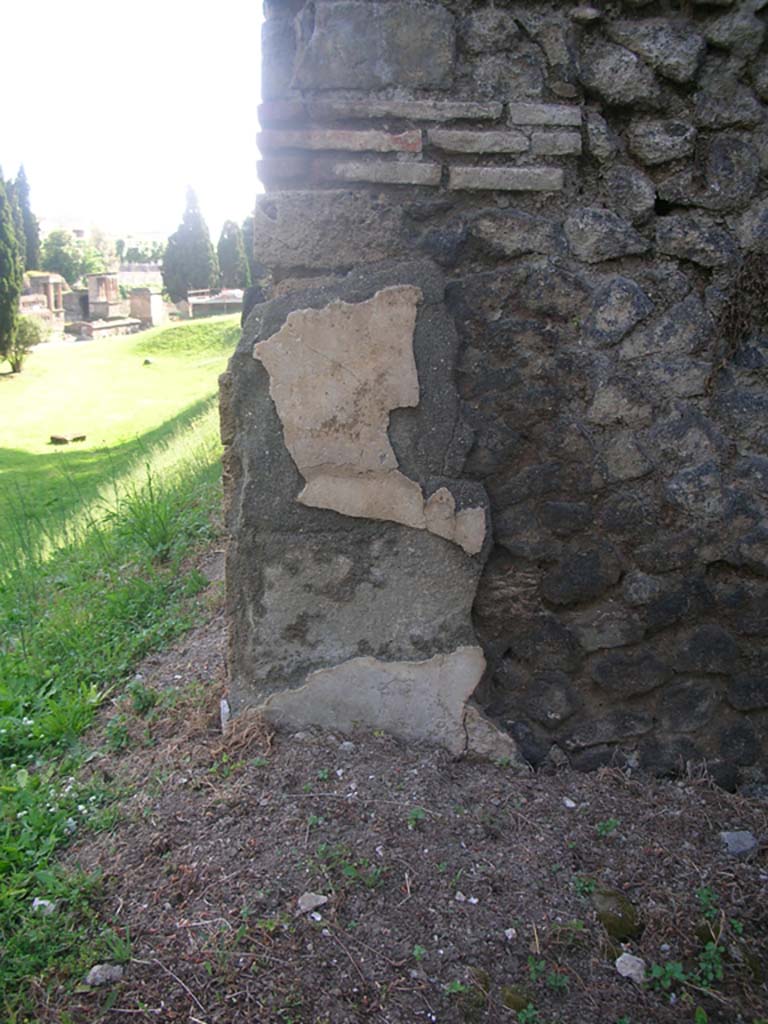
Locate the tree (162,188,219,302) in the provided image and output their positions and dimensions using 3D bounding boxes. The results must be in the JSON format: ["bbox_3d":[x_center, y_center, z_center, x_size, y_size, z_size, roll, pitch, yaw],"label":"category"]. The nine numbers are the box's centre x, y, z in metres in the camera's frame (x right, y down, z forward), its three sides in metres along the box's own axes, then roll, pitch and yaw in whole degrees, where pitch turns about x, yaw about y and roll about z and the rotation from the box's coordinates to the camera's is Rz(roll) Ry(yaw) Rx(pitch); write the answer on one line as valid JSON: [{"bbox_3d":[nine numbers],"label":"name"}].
[{"bbox_3d":[-13.456,-18.393,72.000,3.894,8.206,3.800,0,14,0],"label":"tree"}]

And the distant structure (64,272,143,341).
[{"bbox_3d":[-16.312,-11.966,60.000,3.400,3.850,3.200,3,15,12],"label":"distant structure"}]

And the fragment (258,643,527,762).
[{"bbox_3d":[0.015,0.436,2.390,0.602,0.284,0.060,0,14,0],"label":"fragment"}]

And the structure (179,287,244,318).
[{"bbox_3d":[-10.996,-13.227,66.000,4.200,1.900,3.000,0,14,0],"label":"structure"}]

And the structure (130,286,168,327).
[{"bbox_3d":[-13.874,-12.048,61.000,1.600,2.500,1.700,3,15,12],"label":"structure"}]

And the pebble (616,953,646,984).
[{"bbox_3d":[0.408,0.753,1.708,0.048,0.037,0.045,0,14,0],"label":"pebble"}]

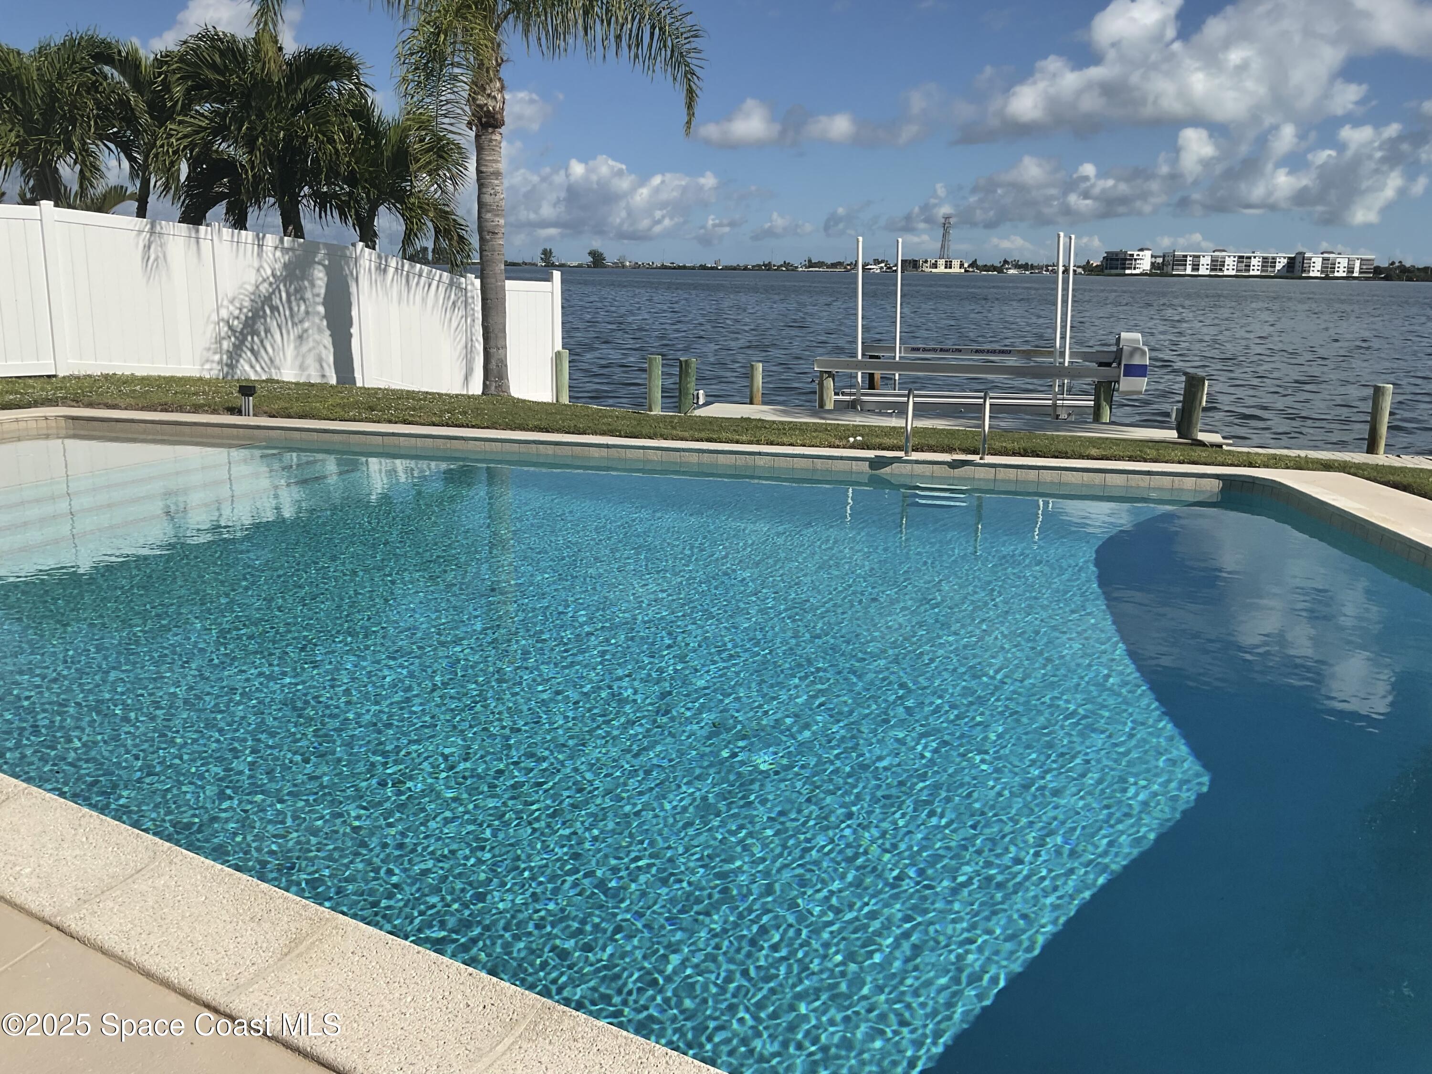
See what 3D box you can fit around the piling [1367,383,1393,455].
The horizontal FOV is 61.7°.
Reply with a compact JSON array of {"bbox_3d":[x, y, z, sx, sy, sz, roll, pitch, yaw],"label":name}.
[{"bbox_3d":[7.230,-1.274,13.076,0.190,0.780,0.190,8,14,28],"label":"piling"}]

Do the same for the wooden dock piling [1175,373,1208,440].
[{"bbox_3d":[5.322,-1.459,13.410,0.240,0.700,0.240,6,14,21],"label":"wooden dock piling"}]

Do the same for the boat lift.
[{"bbox_3d":[3.781,-2.926,16.618,4.150,2.420,3.650,5,13,17],"label":"boat lift"}]

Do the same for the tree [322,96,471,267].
[{"bbox_3d":[-4.684,-4.266,17.504,2.300,4.030,2.300,-3,13,-14],"label":"tree"}]

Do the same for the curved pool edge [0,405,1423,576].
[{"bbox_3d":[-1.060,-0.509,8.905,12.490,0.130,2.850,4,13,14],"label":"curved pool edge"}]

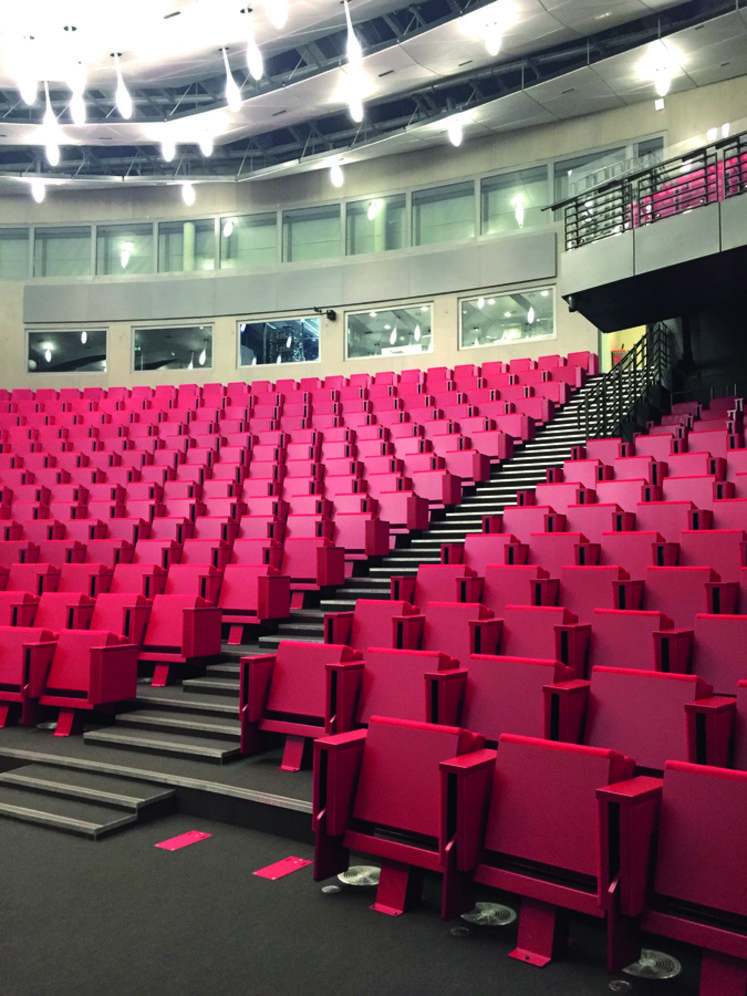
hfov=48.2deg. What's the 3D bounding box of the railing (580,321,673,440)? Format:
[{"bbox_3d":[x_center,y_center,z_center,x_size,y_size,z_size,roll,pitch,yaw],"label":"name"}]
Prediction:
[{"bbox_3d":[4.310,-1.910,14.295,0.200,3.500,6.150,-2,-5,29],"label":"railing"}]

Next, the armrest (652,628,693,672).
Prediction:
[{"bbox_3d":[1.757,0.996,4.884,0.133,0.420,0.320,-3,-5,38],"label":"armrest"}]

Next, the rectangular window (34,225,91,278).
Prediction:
[{"bbox_3d":[-8.079,-6.407,21.711,1.566,1.293,0.100,0,-4,5],"label":"rectangular window"}]

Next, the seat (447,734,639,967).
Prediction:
[{"bbox_3d":[0.647,1.312,3.220,0.643,0.730,0.461,-3,-5,37],"label":"seat"}]

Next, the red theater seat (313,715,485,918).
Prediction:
[{"bbox_3d":[0.136,1.339,3.630,0.643,0.730,0.461,-3,-5,35],"label":"red theater seat"}]

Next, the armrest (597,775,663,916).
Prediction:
[{"bbox_3d":[0.951,1.268,3.075,0.133,0.425,0.320,-3,-5,37],"label":"armrest"}]

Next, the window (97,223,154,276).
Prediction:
[{"bbox_3d":[-6.384,-6.378,21.459,1.558,1.344,0.100,0,-4,8],"label":"window"}]

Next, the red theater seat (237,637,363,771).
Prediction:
[{"bbox_3d":[-0.409,1.264,5.172,0.691,0.730,0.461,-2,-5,34],"label":"red theater seat"}]

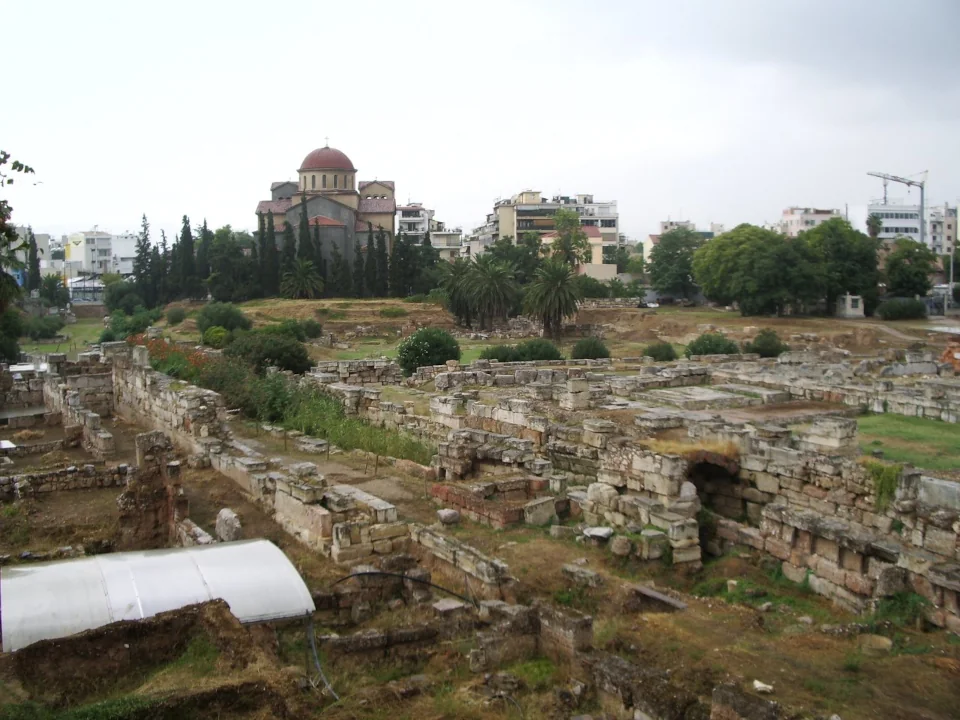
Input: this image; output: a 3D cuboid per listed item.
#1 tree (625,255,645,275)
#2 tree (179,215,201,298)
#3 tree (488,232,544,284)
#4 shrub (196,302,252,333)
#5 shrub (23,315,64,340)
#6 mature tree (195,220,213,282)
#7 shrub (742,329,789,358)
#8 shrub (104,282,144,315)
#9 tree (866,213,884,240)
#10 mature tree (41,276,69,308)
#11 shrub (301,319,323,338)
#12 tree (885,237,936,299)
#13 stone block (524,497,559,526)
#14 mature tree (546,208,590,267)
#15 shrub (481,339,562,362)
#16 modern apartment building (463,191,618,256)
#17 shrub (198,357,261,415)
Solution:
[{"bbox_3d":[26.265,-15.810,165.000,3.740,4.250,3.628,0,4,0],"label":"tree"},{"bbox_3d":[-45.490,-16.050,152.000,3.450,13.470,3.300,0,4,0],"label":"tree"},{"bbox_3d":[5.154,-13.968,145.000,8.660,10.160,8.230,0,4,0],"label":"tree"},{"bbox_3d":[-28.374,-4.506,108.000,6.340,3.780,5.710,0,4,0],"label":"shrub"},{"bbox_3d":[-44.972,-3.348,100.000,4.330,2.680,3.680,0,4,0],"label":"shrub"},{"bbox_3d":[-43.301,-16.209,152.000,2.662,11.902,2.582,0,4,0],"label":"mature tree"},{"bbox_3d":[22.649,-1.309,77.000,3.649,2.380,3.284,0,4,0],"label":"shrub"},{"bbox_3d":[-50.545,-8.744,138.000,5.687,4.550,5.517,0,4,0],"label":"shrub"},{"bbox_3d":[73.161,-19.194,180.000,2.970,16.320,3.000,0,4,0],"label":"tree"},{"bbox_3d":[-80.910,-13.150,185.000,5.720,6.290,5.500,0,4,0],"label":"mature tree"},{"bbox_3d":[-17.360,-3.245,100.000,2.370,2.061,2.370,0,4,0],"label":"shrub"},{"bbox_3d":[54.112,-11.124,122.000,6.662,8.296,6.462,0,4,0],"label":"tree"},{"bbox_3d":[1.547,3.908,25.093,0.850,0.660,0.450,-2,5,-22],"label":"stone block"},{"bbox_3d":[13.113,-15.617,143.000,6.630,13.410,6.300,0,4,0],"label":"mature tree"},{"bbox_3d":[3.380,-0.690,79.000,6.670,2.120,2.800,0,4,0],"label":"shrub"},{"bbox_3d":[14.295,-25.516,222.000,33.430,23.540,17.000,0,4,0],"label":"modern apartment building"},{"bbox_3d":[-11.872,1.209,46.000,2.940,2.750,2.800,0,4,0],"label":"shrub"}]

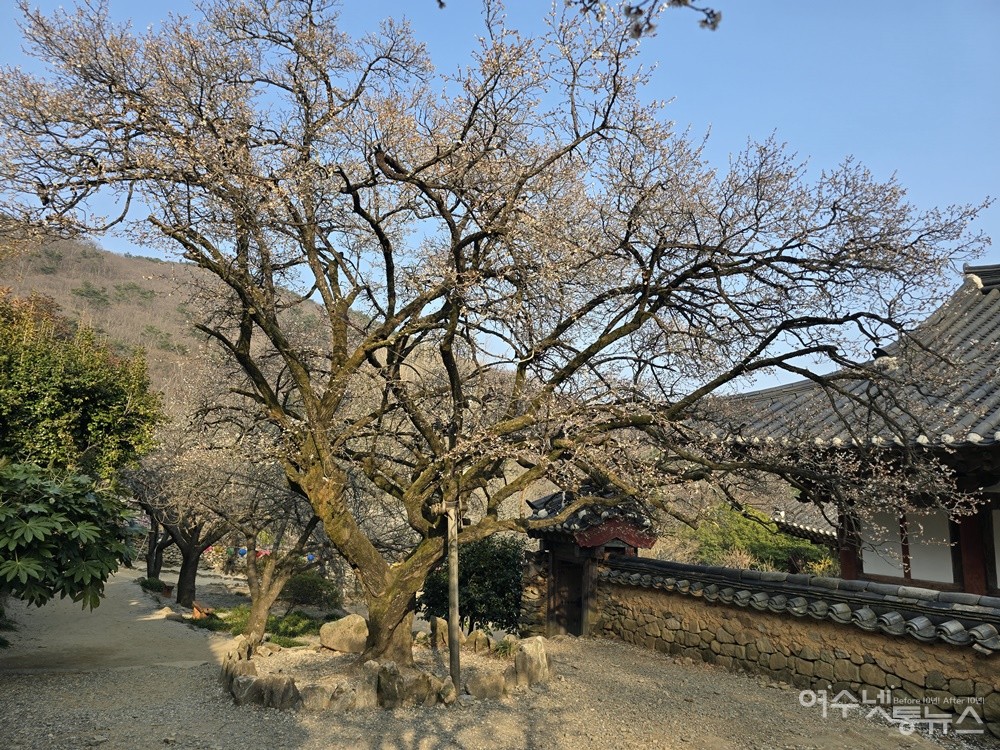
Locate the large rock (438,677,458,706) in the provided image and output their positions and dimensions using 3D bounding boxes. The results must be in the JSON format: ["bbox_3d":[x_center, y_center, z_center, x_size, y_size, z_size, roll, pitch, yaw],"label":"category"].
[{"bbox_3d":[-0.484,2.975,6.249,0.178,0.240,0.200,2,-8,-10],"label":"large rock"}]

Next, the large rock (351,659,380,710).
[{"bbox_3d":[-1.238,2.872,6.171,0.228,0.393,0.300,1,-7,0],"label":"large rock"}]

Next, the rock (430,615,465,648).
[{"bbox_3d":[-0.694,3.345,8.635,0.453,0.373,0.300,1,-7,0],"label":"rock"}]

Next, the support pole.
[{"bbox_3d":[-0.473,2.288,6.900,0.100,1.877,0.100,-2,-7,0],"label":"support pole"}]

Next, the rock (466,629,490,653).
[{"bbox_3d":[-0.270,3.342,8.365,0.296,0.268,0.250,1,-7,0],"label":"rock"}]

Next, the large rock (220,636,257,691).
[{"bbox_3d":[-2.700,2.975,6.864,0.298,0.470,0.450,-1,-8,15],"label":"large rock"}]

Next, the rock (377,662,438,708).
[{"bbox_3d":[-0.860,2.900,6.213,0.560,0.365,0.360,1,-8,-5],"label":"rock"}]

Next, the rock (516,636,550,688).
[{"bbox_3d":[0.354,3.098,7.198,0.400,0.440,0.320,5,-9,-30],"label":"rock"}]

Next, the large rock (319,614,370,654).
[{"bbox_3d":[-1.896,3.210,8.227,0.642,0.432,0.500,1,-7,0],"label":"large rock"}]

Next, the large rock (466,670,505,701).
[{"bbox_3d":[-0.132,3.041,6.511,0.381,0.260,0.280,2,-8,-10],"label":"large rock"}]

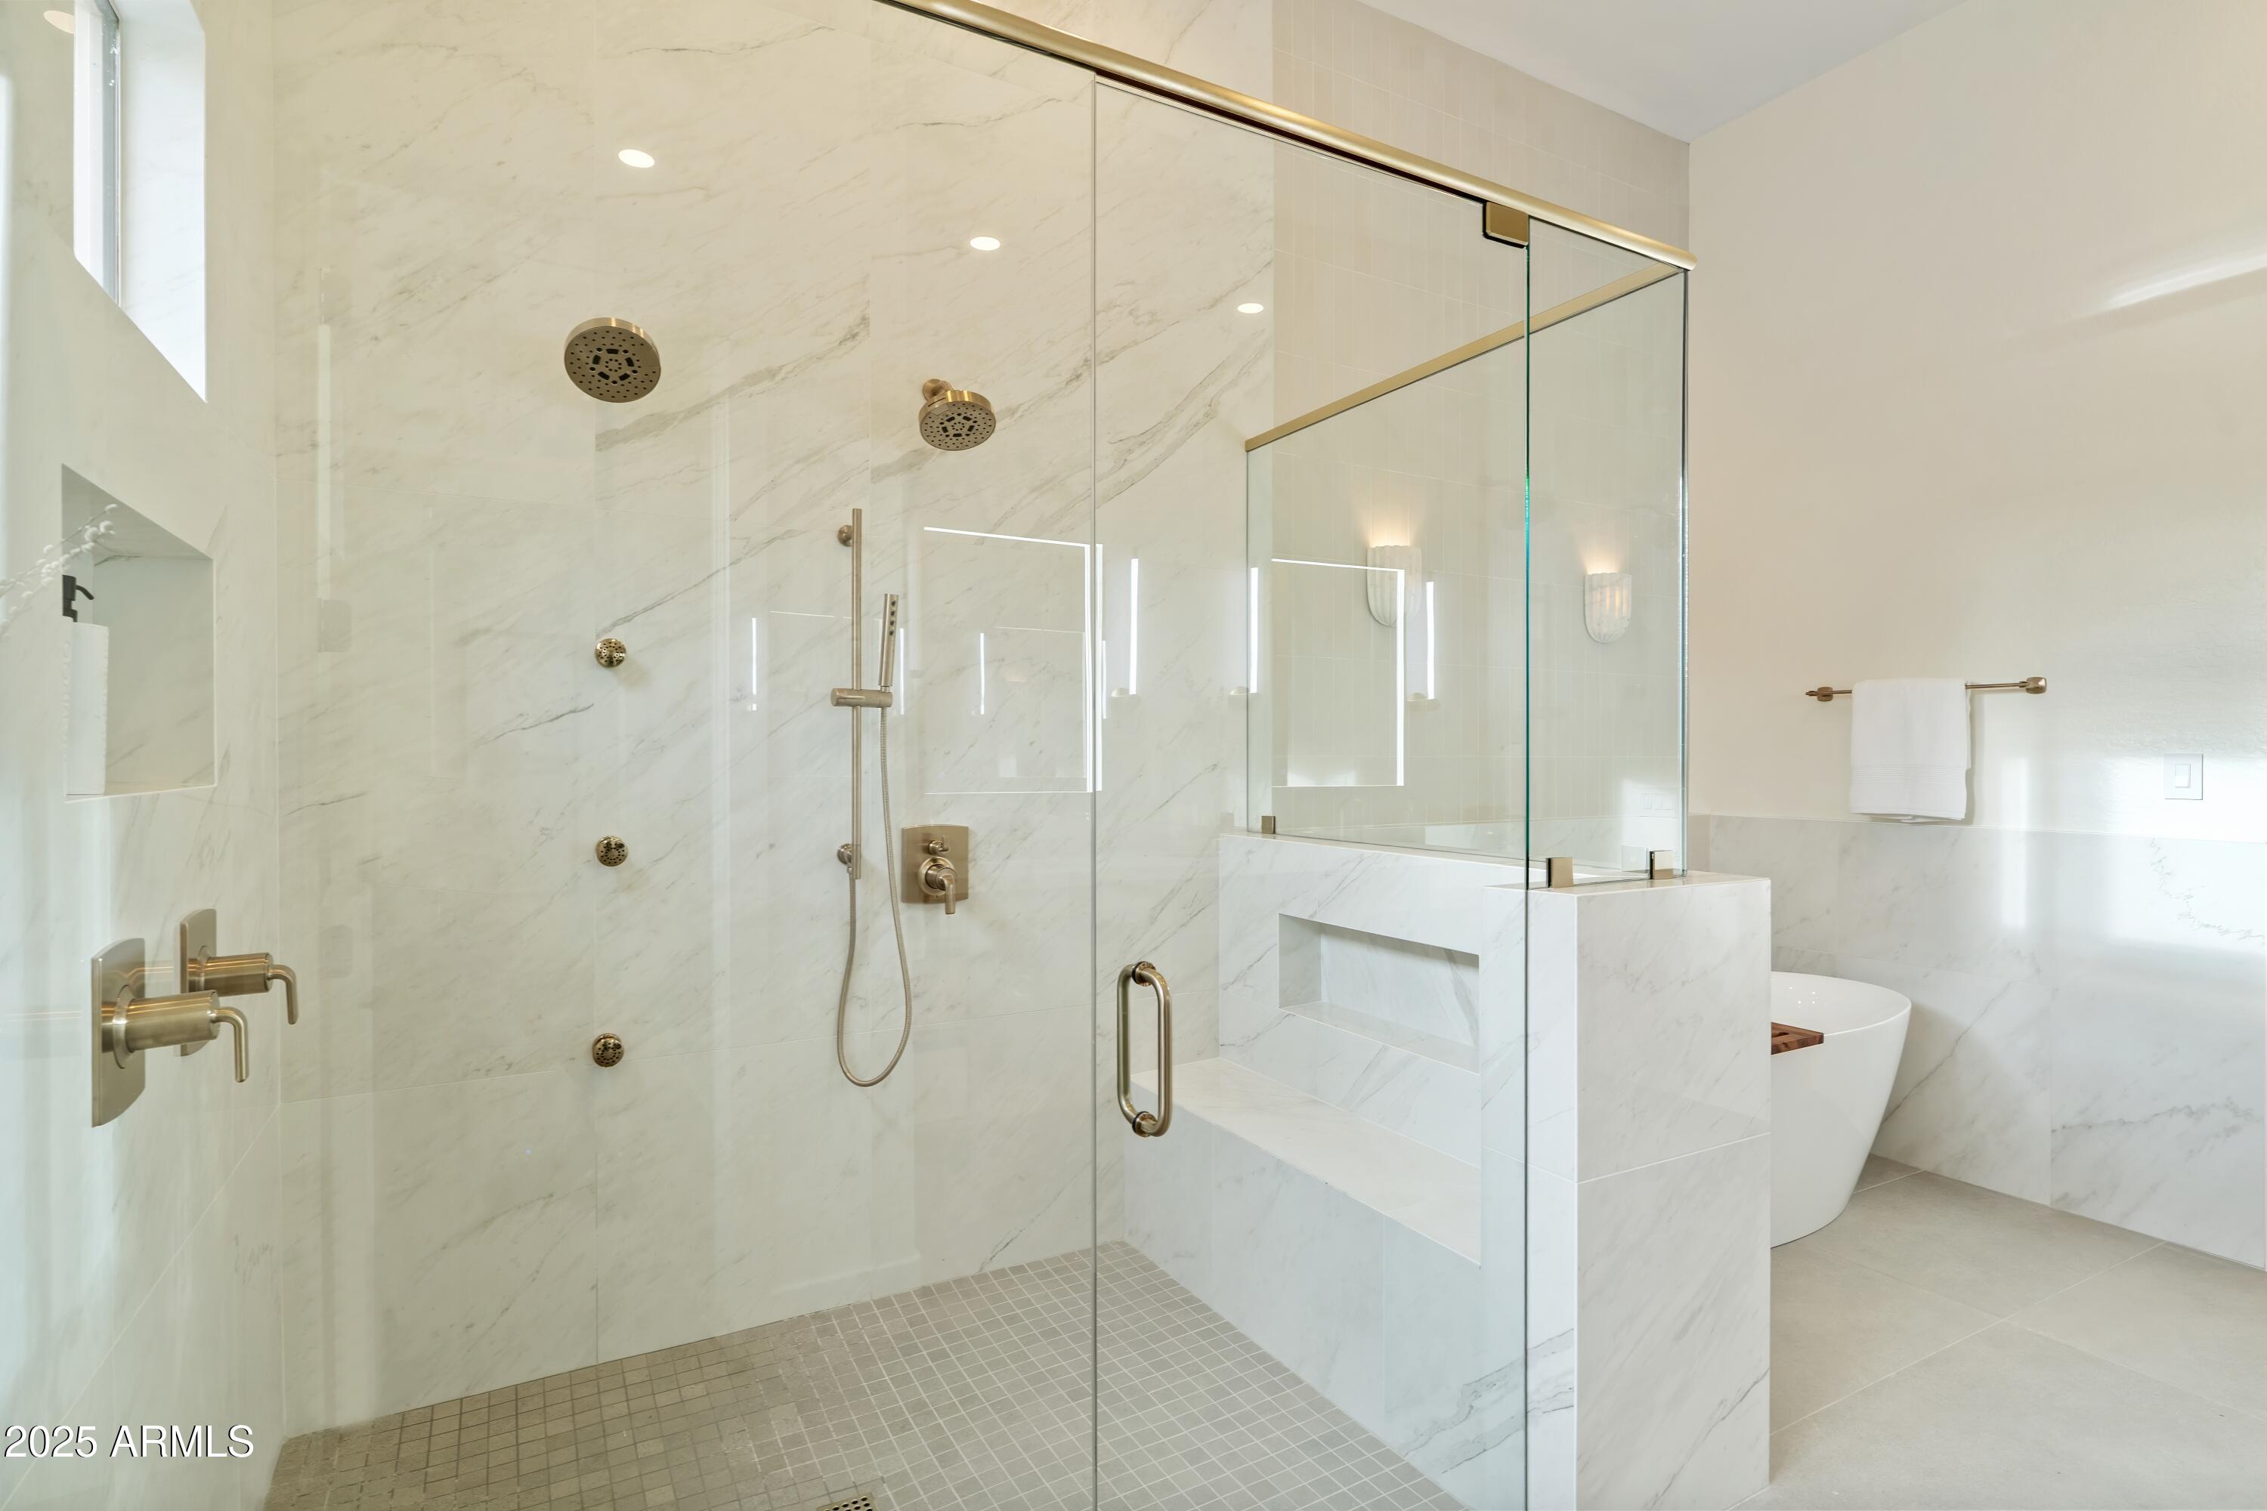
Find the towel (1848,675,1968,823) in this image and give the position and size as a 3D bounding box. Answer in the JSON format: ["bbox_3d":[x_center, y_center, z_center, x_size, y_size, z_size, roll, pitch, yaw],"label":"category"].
[{"bbox_3d":[2.453,-0.018,3.578,0.065,0.445,0.330,0,0,-29],"label":"towel"}]

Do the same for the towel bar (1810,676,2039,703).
[{"bbox_3d":[2.487,-0.207,3.589,0.088,0.050,0.655,0,0,-29],"label":"towel bar"}]

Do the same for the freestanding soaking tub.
[{"bbox_3d":[1.623,1.034,3.289,1.600,0.595,0.800,0,0,-29],"label":"freestanding soaking tub"}]

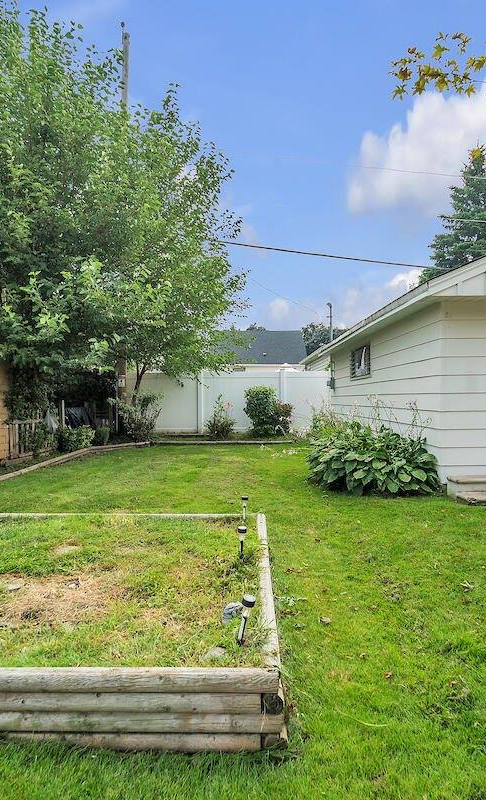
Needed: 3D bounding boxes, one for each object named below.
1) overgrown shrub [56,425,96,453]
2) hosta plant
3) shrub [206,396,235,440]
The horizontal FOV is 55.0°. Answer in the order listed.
[{"bbox_3d":[-3.500,0.780,9.800,0.850,0.570,0.800,0,0,0],"label":"overgrown shrub"},{"bbox_3d":[1.560,0.740,6.150,1.450,0.680,1.650,0,0,0],"label":"hosta plant"},{"bbox_3d":[-0.590,0.450,12.200,0.800,1.180,0.750,0,0,0],"label":"shrub"}]

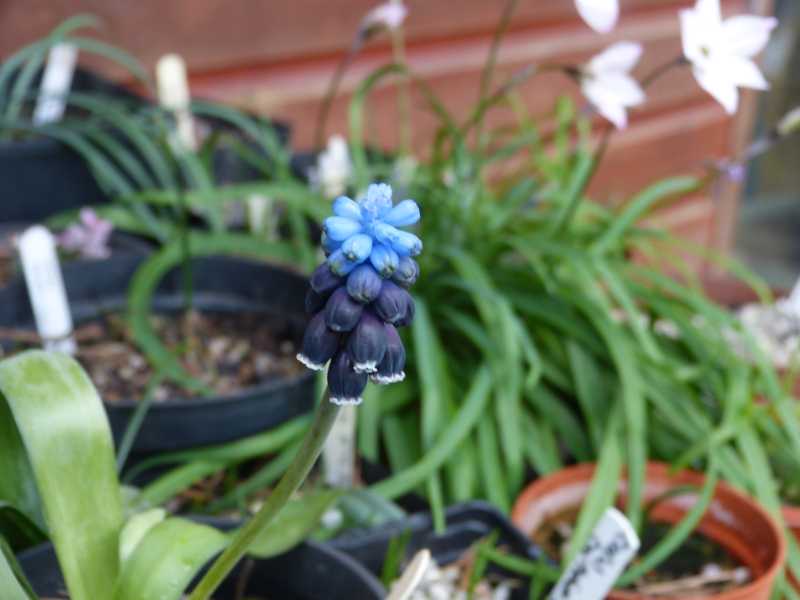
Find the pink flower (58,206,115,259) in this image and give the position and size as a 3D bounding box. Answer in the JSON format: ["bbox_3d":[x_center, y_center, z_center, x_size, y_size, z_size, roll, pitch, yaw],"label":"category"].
[{"bbox_3d":[-0.157,-0.034,0.670,0.028,0.022,0.024,6,20,0],"label":"pink flower"}]

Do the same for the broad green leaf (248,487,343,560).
[{"bbox_3d":[-0.032,0.068,0.410,0.031,0.016,0.018,6,20,0],"label":"broad green leaf"}]

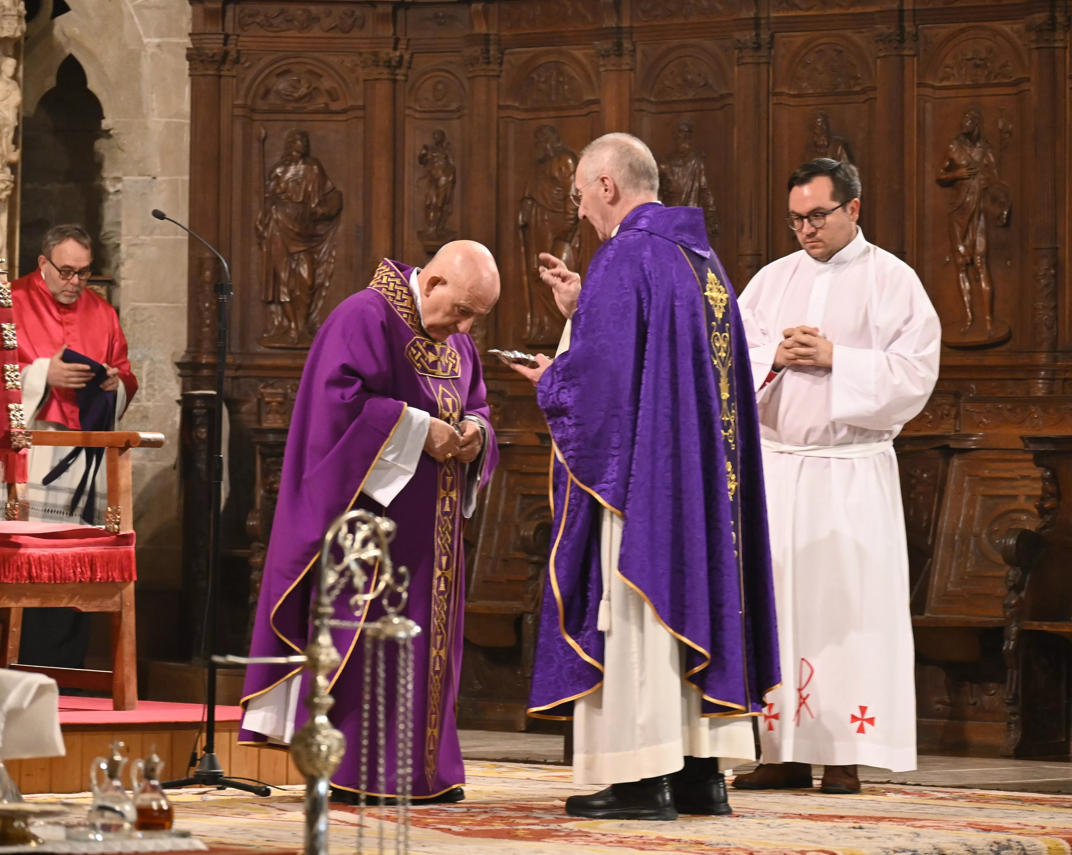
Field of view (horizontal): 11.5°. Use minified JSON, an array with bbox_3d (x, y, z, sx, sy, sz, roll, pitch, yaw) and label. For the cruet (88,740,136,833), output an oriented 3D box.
[{"bbox_3d":[-0.689,0.584,8.700,0.078,0.146,0.072,0,0,0],"label":"cruet"}]

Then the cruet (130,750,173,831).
[{"bbox_3d":[-0.676,0.638,9.400,0.075,0.145,0.066,0,0,3],"label":"cruet"}]

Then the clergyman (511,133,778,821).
[{"bbox_3d":[0.280,0.124,13.750,0.630,1.750,0.600,0,0,25],"label":"clergyman"}]

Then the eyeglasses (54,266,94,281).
[{"bbox_3d":[-1.516,-0.526,17.352,0.140,0.045,0.140,1,25,-28],"label":"eyeglasses"}]

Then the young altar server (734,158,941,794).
[{"bbox_3d":[0.823,0.129,14.600,0.570,1.730,0.420,0,0,28],"label":"young altar server"}]

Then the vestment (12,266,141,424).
[{"bbox_3d":[-1.533,-0.259,17.600,0.480,0.520,0.380,0,0,-10],"label":"vestment"}]

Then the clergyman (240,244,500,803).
[{"bbox_3d":[-0.441,0.249,14.300,0.660,1.490,0.580,0,0,-45],"label":"clergyman"}]

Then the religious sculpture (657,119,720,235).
[{"bbox_3d":[0.491,-0.640,17.400,0.220,0.725,0.100,0,0,41],"label":"religious sculpture"}]

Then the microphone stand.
[{"bbox_3d":[-0.893,0.200,14.500,0.340,1.580,0.340,0,0,15],"label":"microphone stand"}]

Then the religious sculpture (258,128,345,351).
[{"bbox_3d":[-0.785,-0.628,17.750,0.290,0.730,0.130,0,0,2],"label":"religious sculpture"}]

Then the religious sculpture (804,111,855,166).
[{"bbox_3d":[0.914,-0.617,16.600,0.265,0.730,0.130,0,0,38],"label":"religious sculpture"}]

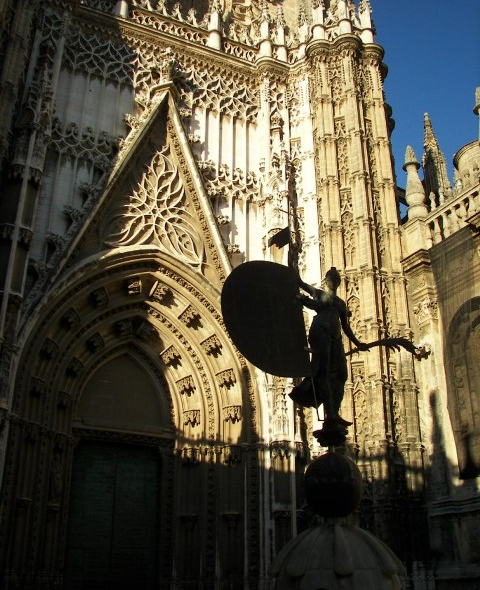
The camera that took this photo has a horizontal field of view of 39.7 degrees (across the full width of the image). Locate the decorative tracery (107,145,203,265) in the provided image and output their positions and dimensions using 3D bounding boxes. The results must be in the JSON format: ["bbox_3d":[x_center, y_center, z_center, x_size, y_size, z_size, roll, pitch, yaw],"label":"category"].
[{"bbox_3d":[-3.518,-4.066,28.798,4.350,6.200,0.450,11,-28,-21],"label":"decorative tracery"}]

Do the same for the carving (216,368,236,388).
[{"bbox_3d":[-0.598,3.657,29.503,0.720,0.620,0.500,-18,-15,5],"label":"carving"}]

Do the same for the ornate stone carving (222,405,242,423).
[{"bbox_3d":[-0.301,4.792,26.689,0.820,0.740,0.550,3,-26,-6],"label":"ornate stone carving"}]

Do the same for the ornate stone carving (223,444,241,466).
[{"bbox_3d":[-0.361,6.754,28.274,0.720,0.680,0.500,-4,-24,9],"label":"ornate stone carving"}]

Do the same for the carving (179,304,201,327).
[{"bbox_3d":[-2.258,0.917,29.758,0.750,0.680,0.500,-38,0,2],"label":"carving"}]

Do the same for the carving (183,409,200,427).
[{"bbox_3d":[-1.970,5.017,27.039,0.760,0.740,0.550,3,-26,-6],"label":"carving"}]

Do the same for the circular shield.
[{"bbox_3d":[0.502,0.482,13.100,1.900,2.400,0.300,13,-29,-25],"label":"circular shield"}]

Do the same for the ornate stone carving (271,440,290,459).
[{"bbox_3d":[1.551,5.917,25.493,0.820,0.780,0.550,9,-27,-17],"label":"ornate stone carving"}]

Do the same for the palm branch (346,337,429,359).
[{"bbox_3d":[3.055,1.105,13.882,1.700,0.420,0.350,-3,-24,8],"label":"palm branch"}]

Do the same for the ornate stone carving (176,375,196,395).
[{"bbox_3d":[-2.402,4.040,29.880,0.720,0.620,0.500,-19,-14,4],"label":"ornate stone carving"}]

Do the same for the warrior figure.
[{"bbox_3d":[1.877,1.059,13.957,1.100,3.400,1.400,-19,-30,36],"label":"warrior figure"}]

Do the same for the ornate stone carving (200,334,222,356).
[{"bbox_3d":[-1.274,2.191,29.761,0.750,0.650,0.500,-29,-6,3],"label":"ornate stone carving"}]

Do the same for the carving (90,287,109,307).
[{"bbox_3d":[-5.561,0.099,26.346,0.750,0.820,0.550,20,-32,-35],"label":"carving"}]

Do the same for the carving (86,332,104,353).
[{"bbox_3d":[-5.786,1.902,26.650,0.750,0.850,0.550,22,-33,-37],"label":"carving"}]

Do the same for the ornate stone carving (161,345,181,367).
[{"bbox_3d":[-3.134,2.774,30.018,0.720,0.640,0.500,-35,-2,2],"label":"ornate stone carving"}]

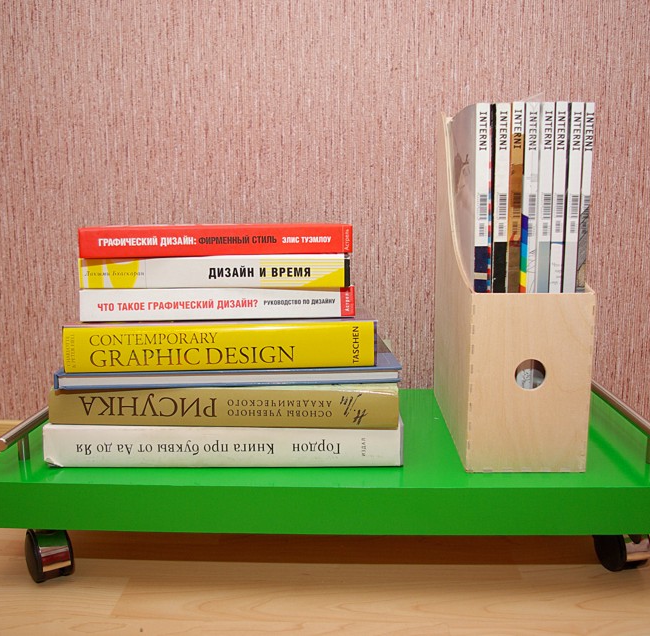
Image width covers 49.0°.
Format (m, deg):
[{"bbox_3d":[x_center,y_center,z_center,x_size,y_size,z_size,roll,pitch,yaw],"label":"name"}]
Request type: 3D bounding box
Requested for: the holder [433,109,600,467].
[{"bbox_3d":[0.169,-0.049,0.676,0.097,0.316,0.241,0,9,2],"label":"holder"}]

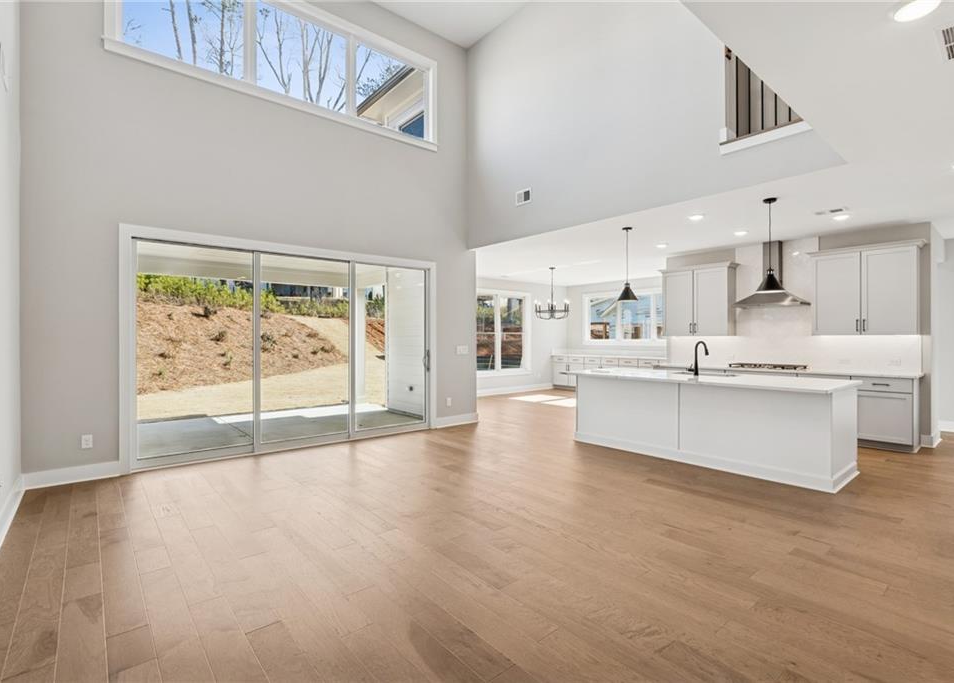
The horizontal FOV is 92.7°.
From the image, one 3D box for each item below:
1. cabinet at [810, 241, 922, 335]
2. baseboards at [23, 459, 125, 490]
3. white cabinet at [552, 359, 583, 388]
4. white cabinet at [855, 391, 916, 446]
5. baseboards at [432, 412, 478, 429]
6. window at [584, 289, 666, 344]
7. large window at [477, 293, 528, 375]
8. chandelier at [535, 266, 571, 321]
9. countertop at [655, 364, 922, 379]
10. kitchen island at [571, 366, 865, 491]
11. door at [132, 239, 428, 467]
[{"bbox_3d":[5.191,-0.666,6.106,0.360,1.160,1.140,0,1,-40],"label":"cabinet"},{"bbox_3d":[-3.783,1.261,4.276,0.680,0.145,0.020,0,1,-40],"label":"baseboards"},{"bbox_3d":[2.704,0.890,12.595,0.620,0.890,1.070,0,0,-40],"label":"white cabinet"},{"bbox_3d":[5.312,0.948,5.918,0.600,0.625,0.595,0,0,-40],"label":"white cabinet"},{"bbox_3d":[-0.326,1.271,7.312,0.870,0.160,0.025,0,0,-40],"label":"baseboards"},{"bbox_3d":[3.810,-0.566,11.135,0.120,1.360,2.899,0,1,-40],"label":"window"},{"bbox_3d":[0.532,-0.192,10.978,2.224,2.060,0.120,0,1,-40],"label":"large window"},{"bbox_3d":[1.530,-0.976,9.250,0.710,1.070,0.710,0,0,0],"label":"chandelier"},{"bbox_3d":[4.449,0.441,6.935,0.630,0.035,3.385,0,0,-40],"label":"countertop"},{"bbox_3d":[2.650,0.896,5.503,1.170,0.915,2.930,0,0,-40],"label":"kitchen island"},{"bbox_3d":[-2.106,0.128,5.718,3.580,2.390,0.120,0,1,-40],"label":"door"}]

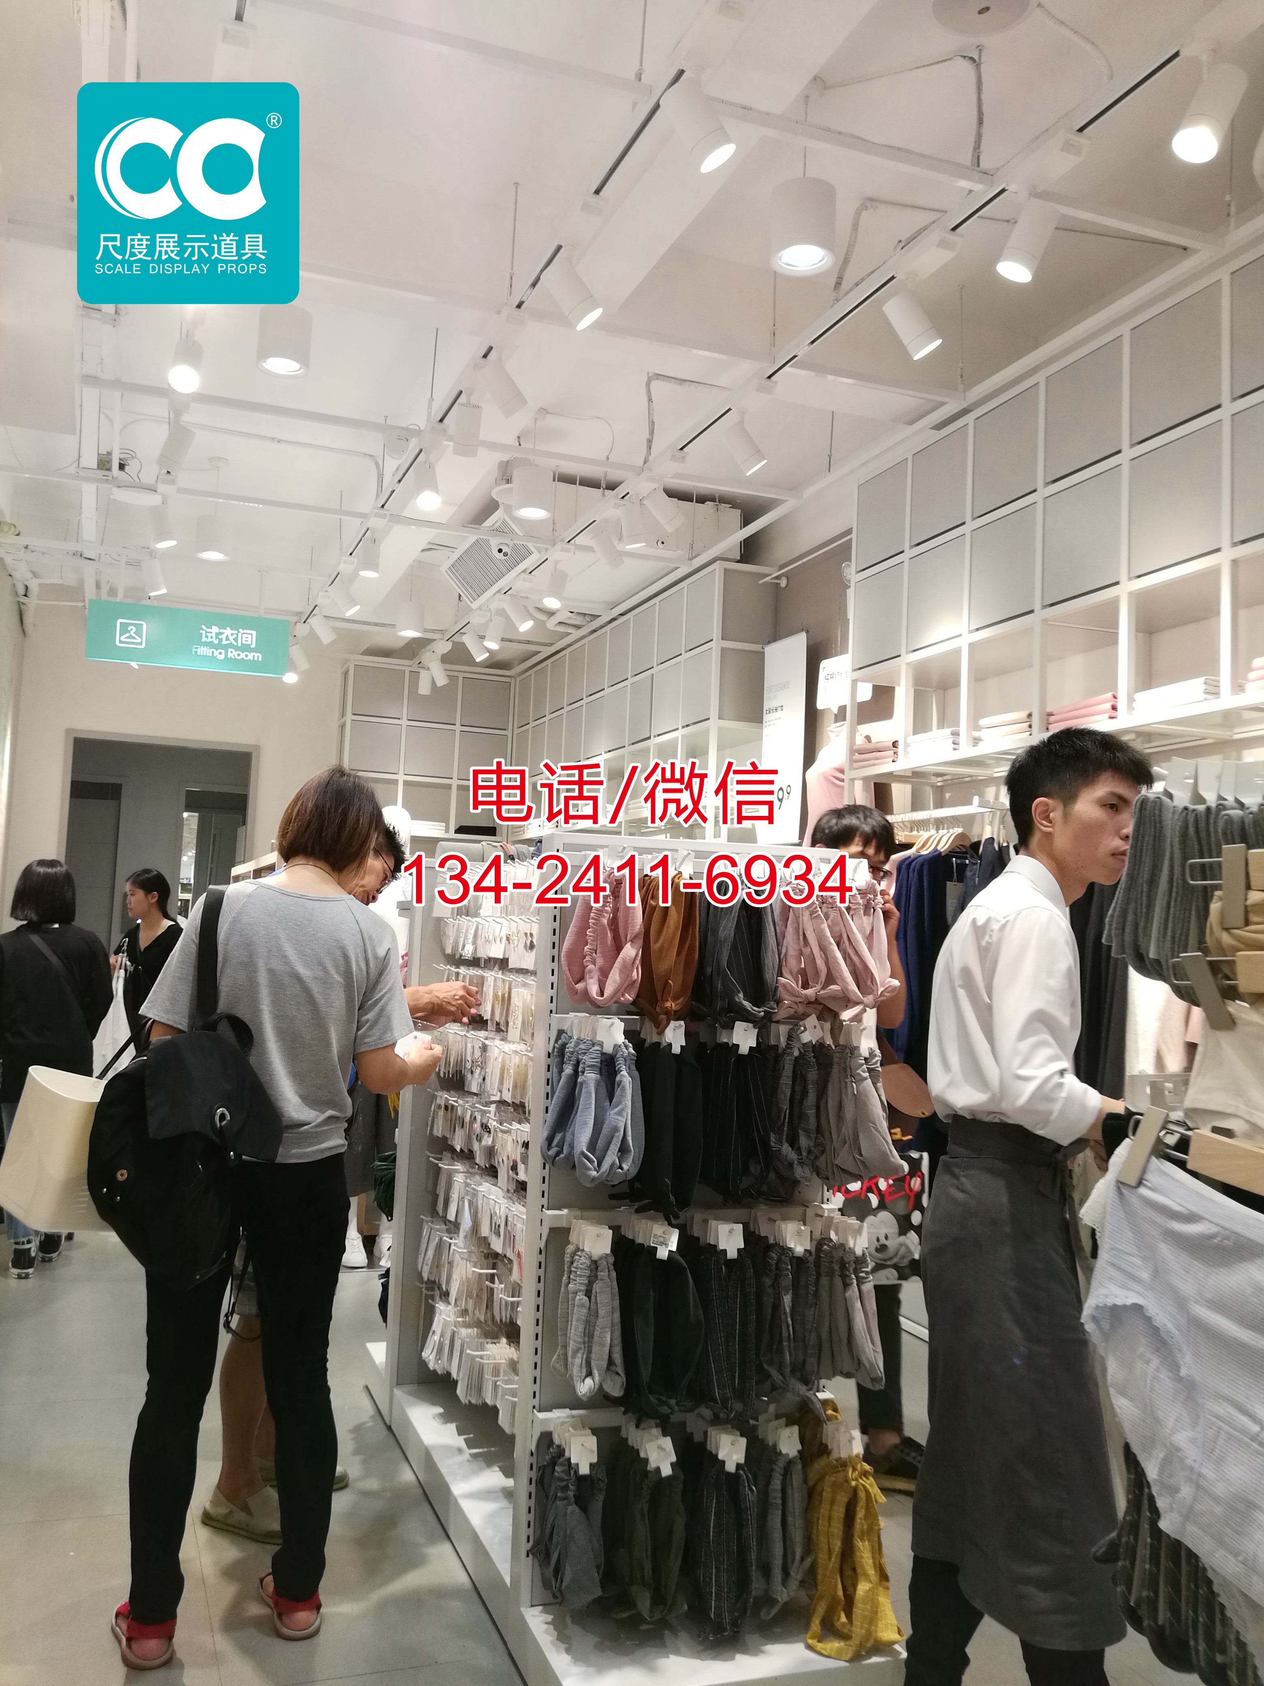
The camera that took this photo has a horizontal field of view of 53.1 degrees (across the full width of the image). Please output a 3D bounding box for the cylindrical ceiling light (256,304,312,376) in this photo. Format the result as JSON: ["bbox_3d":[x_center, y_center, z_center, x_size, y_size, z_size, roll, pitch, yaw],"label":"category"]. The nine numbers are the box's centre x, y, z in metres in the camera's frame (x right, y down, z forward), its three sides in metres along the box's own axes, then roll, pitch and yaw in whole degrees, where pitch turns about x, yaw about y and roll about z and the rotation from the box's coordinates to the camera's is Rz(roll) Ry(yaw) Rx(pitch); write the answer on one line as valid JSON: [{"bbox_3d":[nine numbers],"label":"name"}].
[{"bbox_3d":[-0.950,-1.370,3.465,0.143,0.155,0.143,4,-4,-22],"label":"cylindrical ceiling light"}]

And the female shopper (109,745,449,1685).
[{"bbox_3d":[-0.700,0.686,2.597,0.540,1.670,0.460,3,-4,-8],"label":"female shopper"}]

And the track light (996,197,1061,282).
[{"bbox_3d":[0.856,-1.296,2.728,0.083,0.152,0.083,24,-2,4],"label":"track light"}]

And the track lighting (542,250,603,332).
[{"bbox_3d":[-0.144,-1.313,3.023,0.083,0.152,0.083,-37,5,-13],"label":"track lighting"}]

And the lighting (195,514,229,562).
[{"bbox_3d":[-1.743,-1.270,5.293,0.142,0.150,0.142,3,-4,-22],"label":"lighting"}]

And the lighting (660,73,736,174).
[{"bbox_3d":[0.123,-1.368,2.414,0.083,0.152,0.083,-34,3,-10],"label":"lighting"}]

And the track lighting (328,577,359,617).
[{"bbox_3d":[-1.309,-1.107,5.758,0.077,0.140,0.077,-37,1,-8],"label":"track lighting"}]

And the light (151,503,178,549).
[{"bbox_3d":[-1.842,-1.238,4.961,0.083,0.152,0.083,-19,-6,5],"label":"light"}]

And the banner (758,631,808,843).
[{"bbox_3d":[0.669,-0.459,5.658,0.020,0.913,0.383,4,-4,-22],"label":"banner"}]

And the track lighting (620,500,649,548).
[{"bbox_3d":[0.007,-1.204,4.812,0.083,0.152,0.083,-1,9,40],"label":"track lighting"}]

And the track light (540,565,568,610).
[{"bbox_3d":[-0.336,-1.137,5.667,0.083,0.152,0.083,-1,-26,34],"label":"track light"}]

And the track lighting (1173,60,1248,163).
[{"bbox_3d":[1.053,-1.325,2.299,0.083,0.152,0.083,28,-9,-11],"label":"track lighting"}]

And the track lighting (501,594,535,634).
[{"bbox_3d":[-0.534,-1.078,5.957,0.077,0.140,0.077,-35,-10,8],"label":"track lighting"}]

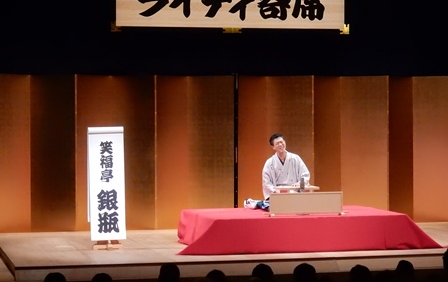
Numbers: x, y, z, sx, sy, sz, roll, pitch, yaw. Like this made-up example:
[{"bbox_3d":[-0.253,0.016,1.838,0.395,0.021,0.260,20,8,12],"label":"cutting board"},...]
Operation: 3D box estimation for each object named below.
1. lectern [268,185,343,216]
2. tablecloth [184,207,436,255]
[{"bbox_3d":[0.991,0.748,16.129,0.946,0.343,0.440,0,1,-14],"label":"lectern"},{"bbox_3d":[0.844,1.115,16.391,3.339,0.410,2.000,0,1,-14],"label":"tablecloth"}]

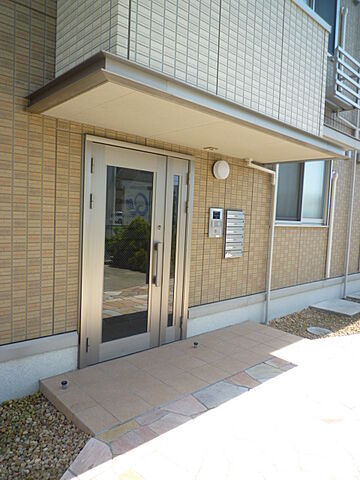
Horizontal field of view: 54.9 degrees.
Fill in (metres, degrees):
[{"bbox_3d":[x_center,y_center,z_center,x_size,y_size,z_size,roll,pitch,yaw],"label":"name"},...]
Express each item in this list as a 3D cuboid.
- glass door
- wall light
[{"bbox_3d":[-0.389,0.136,3.585,1.300,2.080,0.090,-1,5,-42],"label":"glass door"},{"bbox_3d":[0.519,-0.855,4.257,0.238,0.238,0.095,-1,5,-42],"label":"wall light"}]

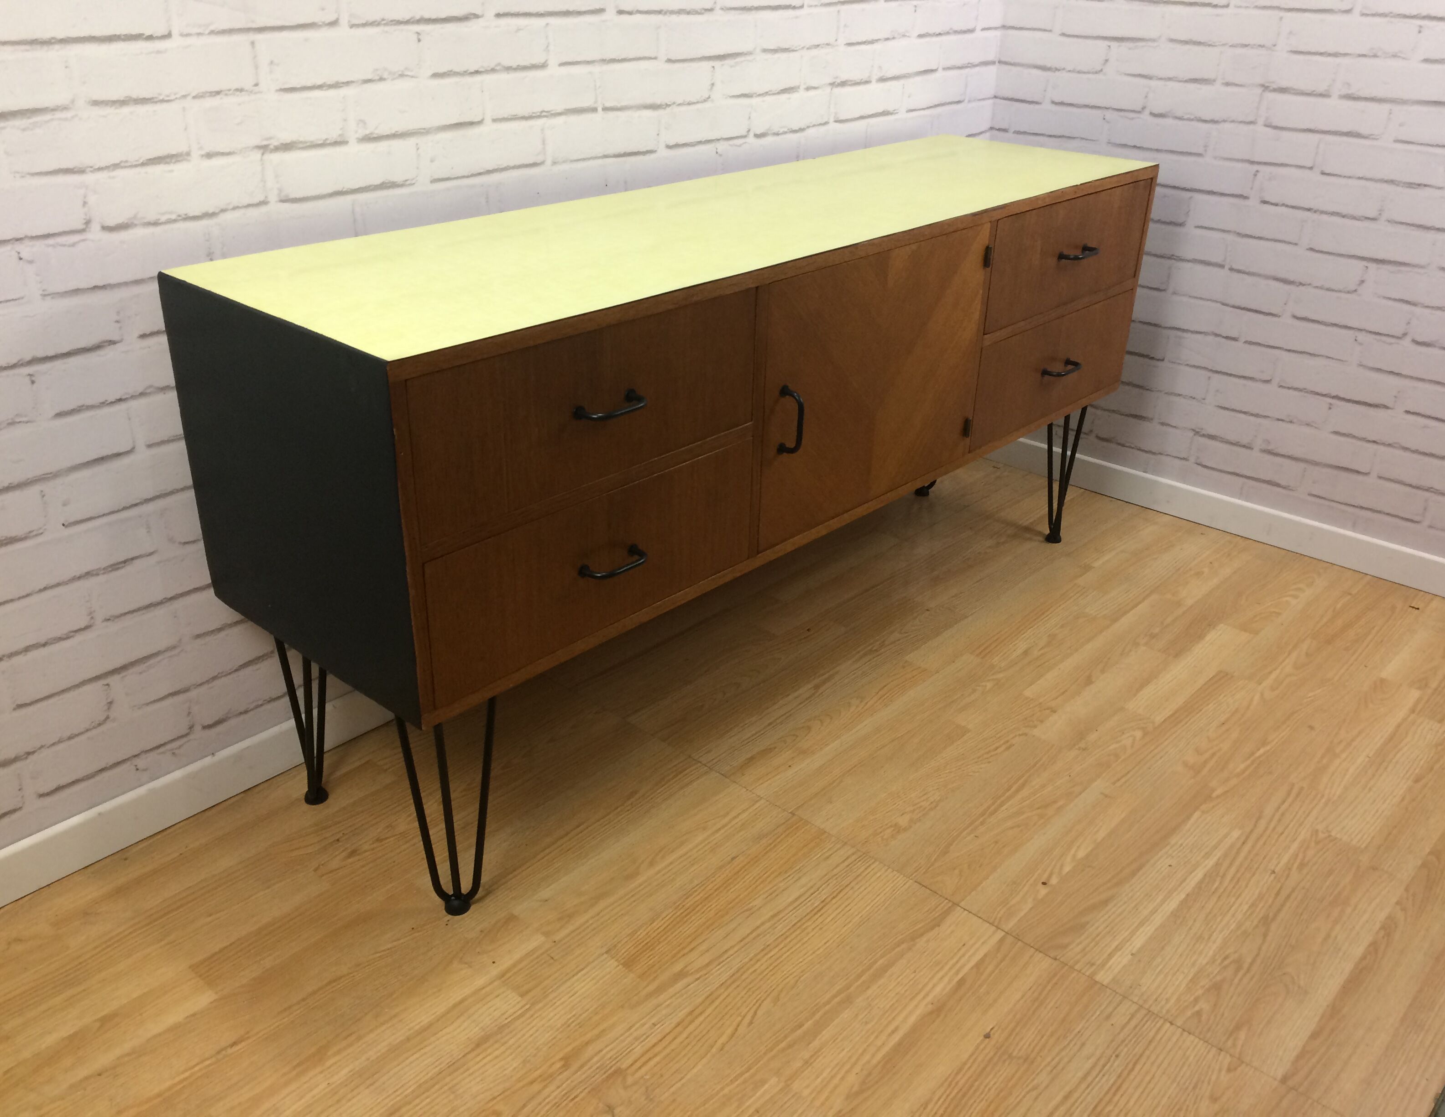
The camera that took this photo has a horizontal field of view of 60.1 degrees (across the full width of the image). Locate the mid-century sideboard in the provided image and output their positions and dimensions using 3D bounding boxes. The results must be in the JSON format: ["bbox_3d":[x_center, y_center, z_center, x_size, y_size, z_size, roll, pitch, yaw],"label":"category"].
[{"bbox_3d":[0.060,-0.171,1.885,0.436,0.705,1.530,24,34,36],"label":"mid-century sideboard"}]

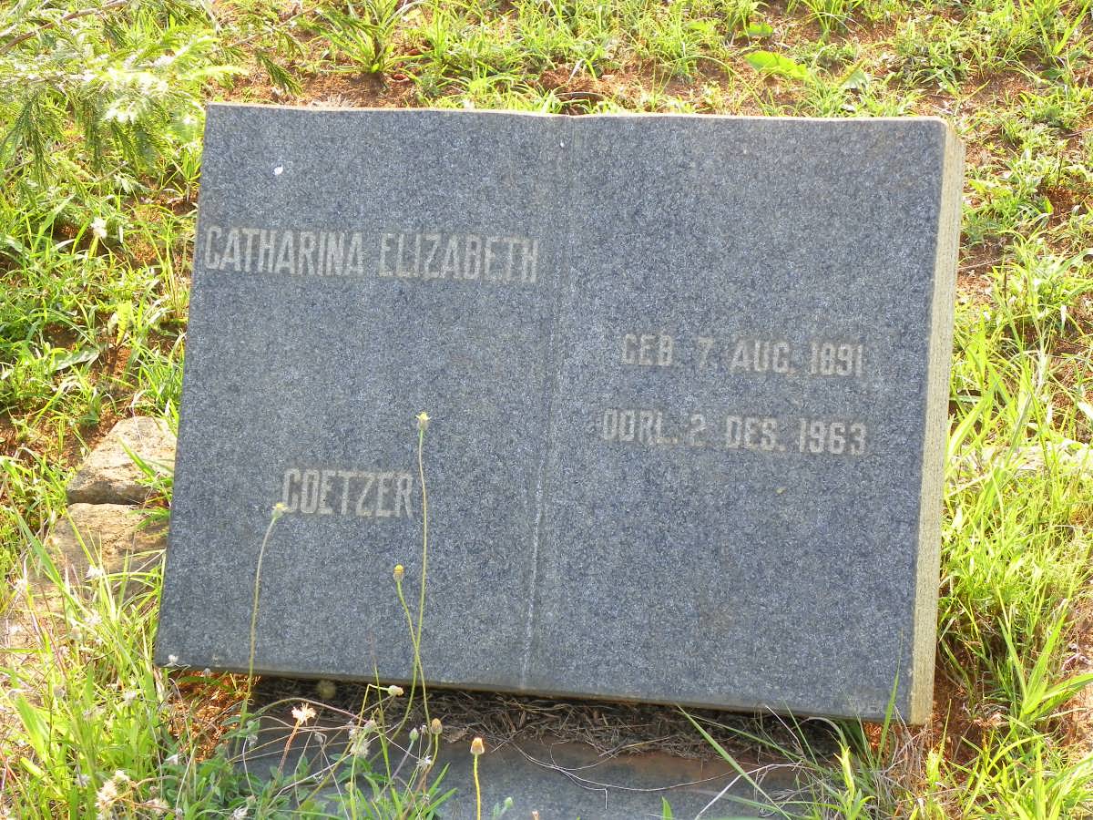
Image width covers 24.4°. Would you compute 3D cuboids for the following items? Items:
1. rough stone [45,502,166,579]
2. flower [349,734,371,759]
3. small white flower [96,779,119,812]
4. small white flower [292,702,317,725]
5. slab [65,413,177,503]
[{"bbox_3d":[-0.388,0.118,2.250,0.120,0.060,0.090,9,30,15],"label":"rough stone"},{"bbox_3d":[-0.142,0.255,1.920,0.016,0.017,0.016,0,29,0],"label":"flower"},{"bbox_3d":[-0.332,0.292,1.910,0.017,0.021,0.017,0,29,0],"label":"small white flower"},{"bbox_3d":[-0.185,0.231,1.930,0.017,0.015,0.017,0,29,0],"label":"small white flower"},{"bbox_3d":[-0.391,0.049,2.350,0.105,0.050,0.120,9,30,15],"label":"slab"}]

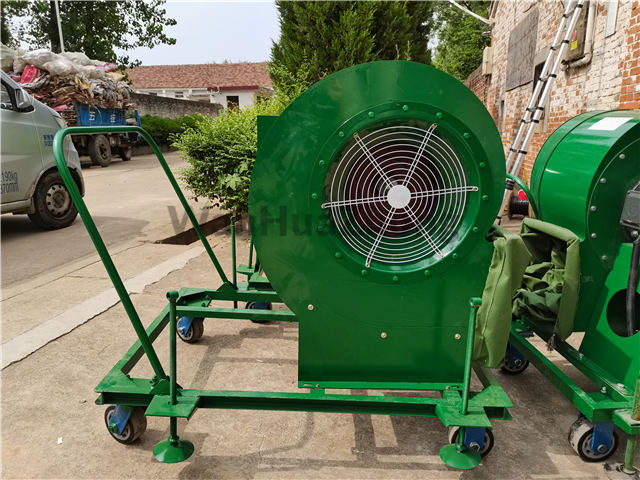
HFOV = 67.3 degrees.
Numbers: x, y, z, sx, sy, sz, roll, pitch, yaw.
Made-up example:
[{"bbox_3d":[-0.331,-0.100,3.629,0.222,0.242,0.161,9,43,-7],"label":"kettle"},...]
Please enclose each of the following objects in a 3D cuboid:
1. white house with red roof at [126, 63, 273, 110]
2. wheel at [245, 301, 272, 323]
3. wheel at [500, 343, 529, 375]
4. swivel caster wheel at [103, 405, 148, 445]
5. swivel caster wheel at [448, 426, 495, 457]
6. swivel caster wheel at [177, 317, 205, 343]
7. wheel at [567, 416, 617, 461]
[{"bbox_3d":[-7.083,-8.737,30.000,12.500,4.500,6.800,8,15,23],"label":"white house with red roof"},{"bbox_3d":[-0.338,0.372,2.700,0.158,0.178,0.078,5,14,13],"label":"wheel"},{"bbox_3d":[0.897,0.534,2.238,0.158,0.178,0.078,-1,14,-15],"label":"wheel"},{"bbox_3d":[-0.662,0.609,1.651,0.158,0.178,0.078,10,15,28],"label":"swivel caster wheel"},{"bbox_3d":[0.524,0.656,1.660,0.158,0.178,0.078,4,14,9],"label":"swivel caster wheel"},{"bbox_3d":[-0.652,0.426,2.422,0.158,0.178,0.078,13,17,38],"label":"swivel caster wheel"},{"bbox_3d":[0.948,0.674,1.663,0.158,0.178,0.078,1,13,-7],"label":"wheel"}]

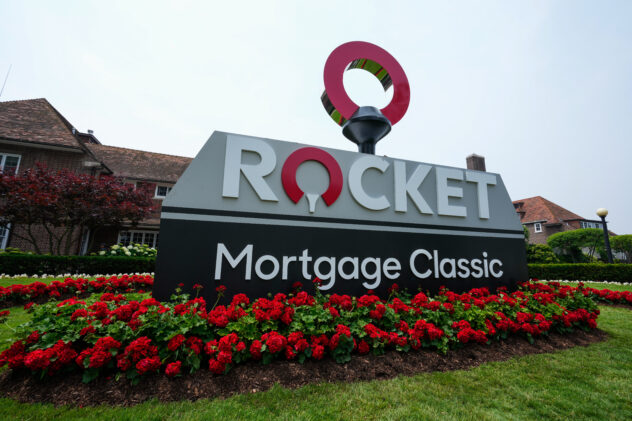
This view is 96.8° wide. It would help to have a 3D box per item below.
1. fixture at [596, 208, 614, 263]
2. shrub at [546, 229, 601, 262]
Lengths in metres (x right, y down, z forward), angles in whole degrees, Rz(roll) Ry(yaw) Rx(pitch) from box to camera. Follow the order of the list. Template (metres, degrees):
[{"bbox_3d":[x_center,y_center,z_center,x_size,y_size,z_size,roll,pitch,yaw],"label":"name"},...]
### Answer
[{"bbox_3d":[13.725,1.565,13.190,0.400,3.387,0.400,1,-9,0],"label":"fixture"},{"bbox_3d":[13.988,2.285,14.931,2.500,2.547,2.500,1,-9,0],"label":"shrub"}]

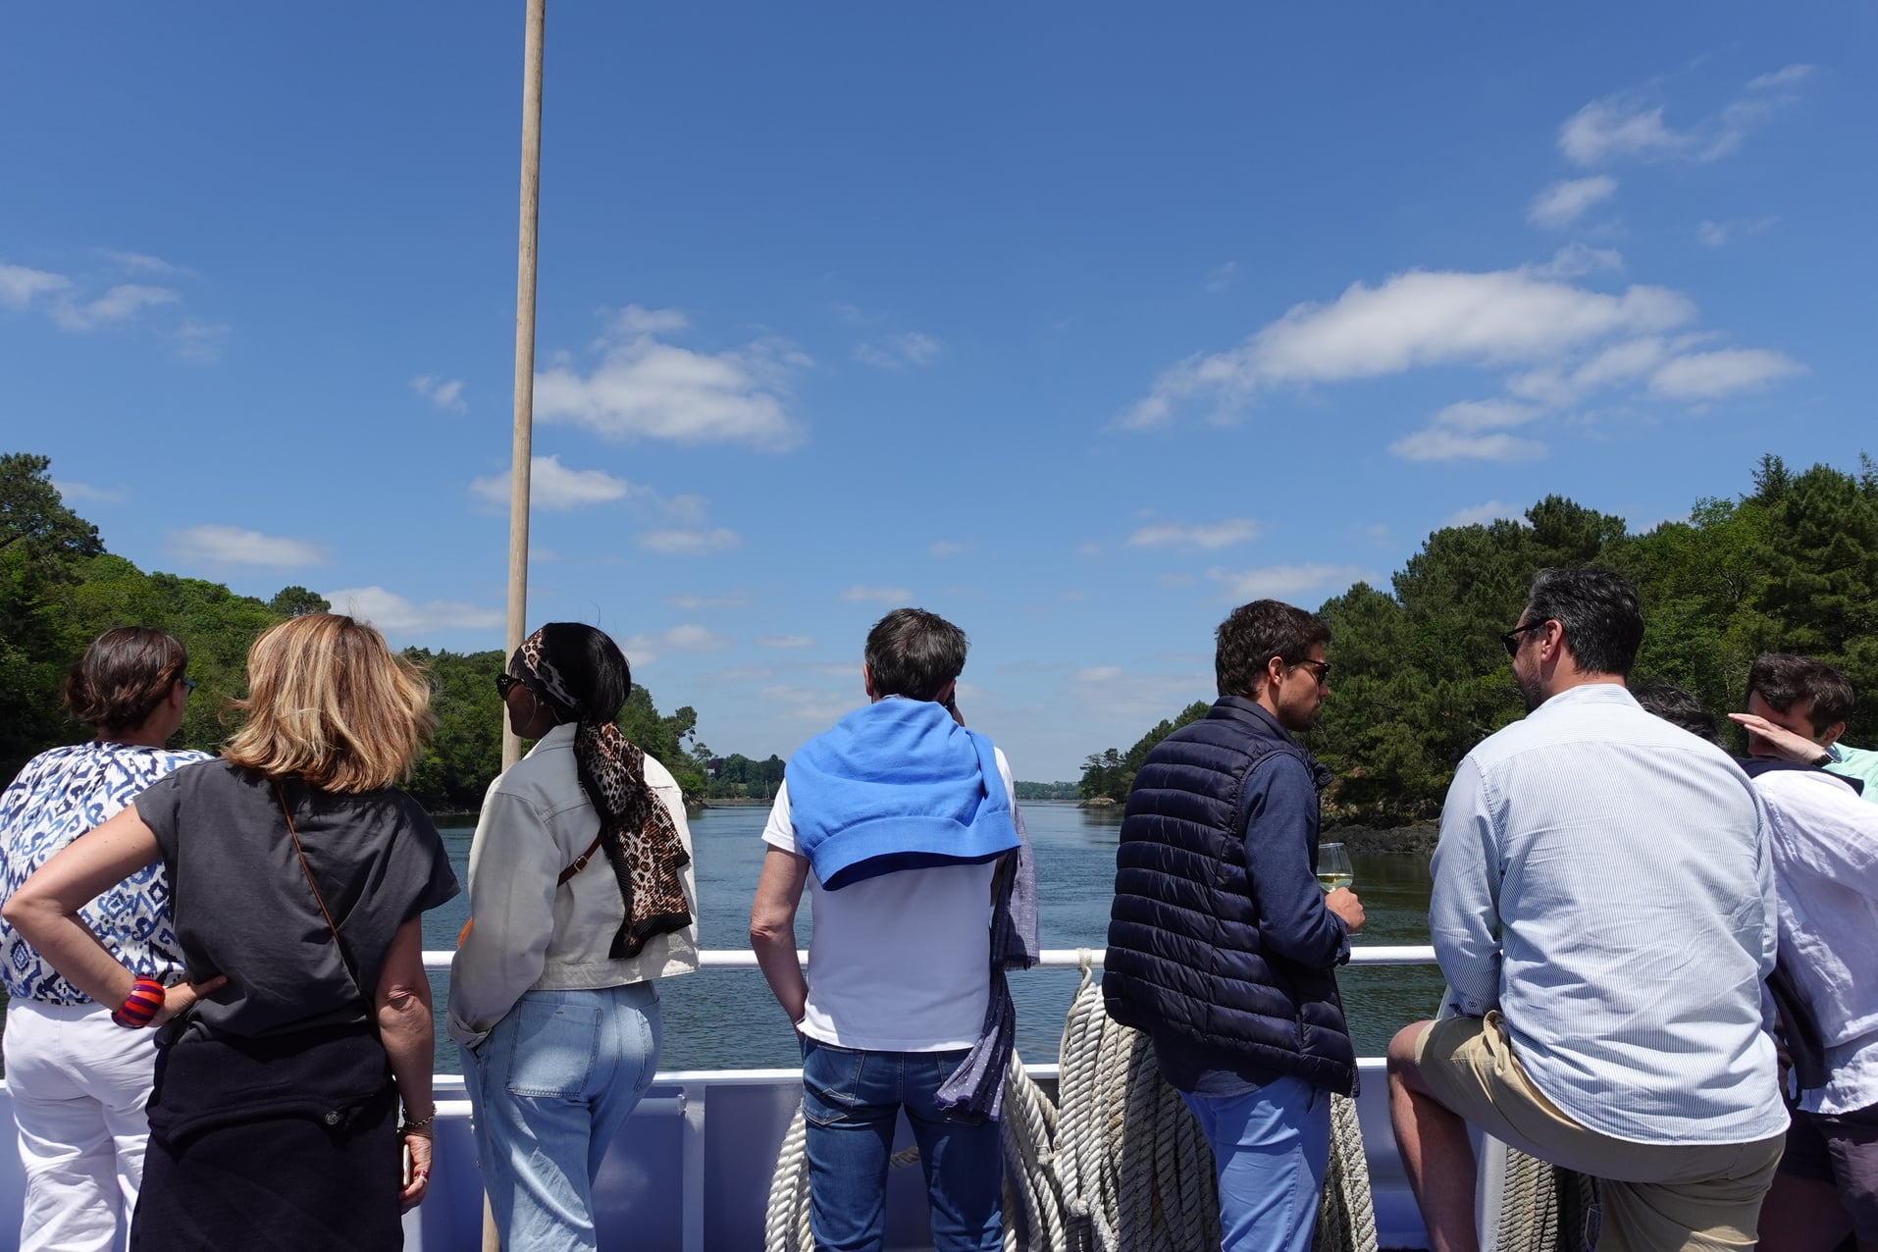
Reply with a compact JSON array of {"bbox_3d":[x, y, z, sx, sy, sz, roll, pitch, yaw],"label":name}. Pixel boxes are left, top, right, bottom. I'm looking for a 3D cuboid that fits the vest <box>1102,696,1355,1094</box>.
[{"bbox_3d":[0.521,0.475,2.359,0.360,0.703,0.460,3,-8,-24],"label":"vest"}]

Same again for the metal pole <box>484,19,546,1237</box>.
[{"bbox_3d":[-0.918,0.009,2.822,0.043,3.200,0.043,0,-7,0],"label":"metal pole"}]

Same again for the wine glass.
[{"bbox_3d":[0.725,0.475,2.359,0.070,0.168,0.070,-8,-7,-1],"label":"wine glass"}]

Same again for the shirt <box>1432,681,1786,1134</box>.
[{"bbox_3d":[1.059,0.447,2.090,0.520,0.715,0.360,-1,-7,5],"label":"shirt"}]

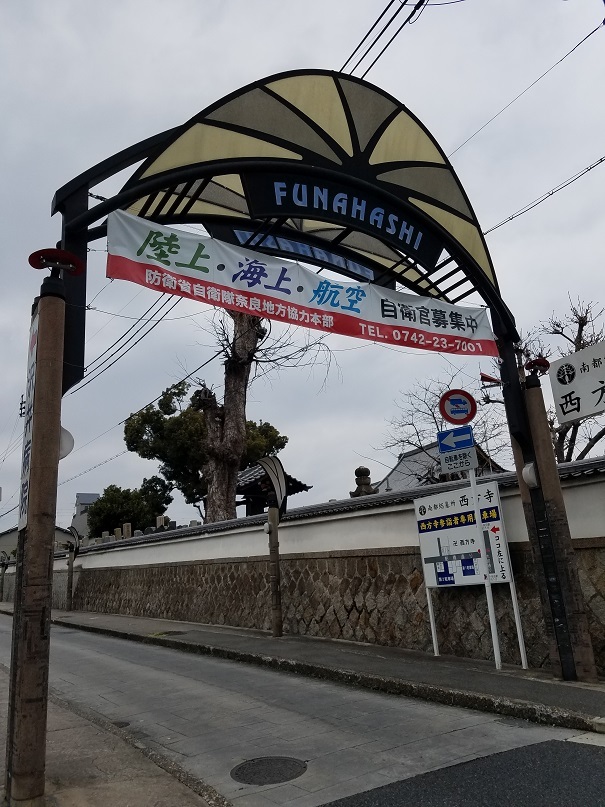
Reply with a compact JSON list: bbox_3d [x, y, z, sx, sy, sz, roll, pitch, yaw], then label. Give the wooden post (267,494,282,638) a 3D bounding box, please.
[{"bbox_3d":[-0.677,3.809,14.439,0.225,3.276,0.225,-4,-16,-1],"label":"wooden post"}]

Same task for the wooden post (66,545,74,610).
[{"bbox_3d":[-11.256,8.436,29.417,0.225,3.110,0.225,5,-18,-30],"label":"wooden post"}]

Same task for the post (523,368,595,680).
[{"bbox_3d":[3.358,1.504,7.977,0.260,3.932,0.260,5,-18,-30],"label":"post"}]

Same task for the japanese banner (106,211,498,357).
[{"bbox_3d":[0.392,-1.264,7.161,5.271,0.850,0.100,5,-18,-30],"label":"japanese banner"}]

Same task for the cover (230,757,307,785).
[{"bbox_3d":[-0.286,3.168,5.195,0.660,0.040,0.660,-3,-15,-2],"label":"cover"}]

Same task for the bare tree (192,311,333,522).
[{"bbox_3d":[-1.442,1.044,20.804,4.700,9.800,4.300,-4,-16,0],"label":"bare tree"}]

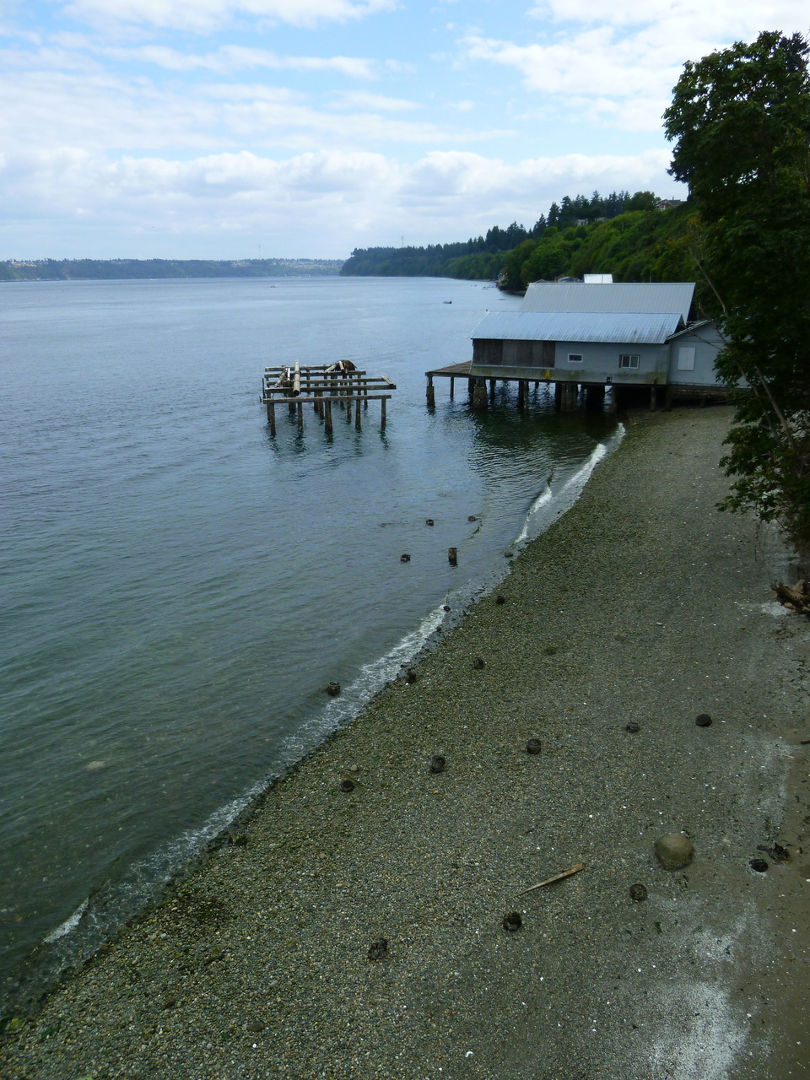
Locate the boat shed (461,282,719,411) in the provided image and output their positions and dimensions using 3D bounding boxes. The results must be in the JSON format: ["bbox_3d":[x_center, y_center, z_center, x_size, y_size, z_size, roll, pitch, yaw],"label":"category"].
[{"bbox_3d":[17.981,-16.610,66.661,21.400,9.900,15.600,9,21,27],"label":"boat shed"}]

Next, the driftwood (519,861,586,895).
[{"bbox_3d":[2.562,5.930,13.635,1.423,0.100,0.140,-10,21,-25],"label":"driftwood"}]

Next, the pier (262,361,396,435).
[{"bbox_3d":[-6.729,-12.804,67.478,10.831,2.800,21.372,-3,19,-8],"label":"pier"}]

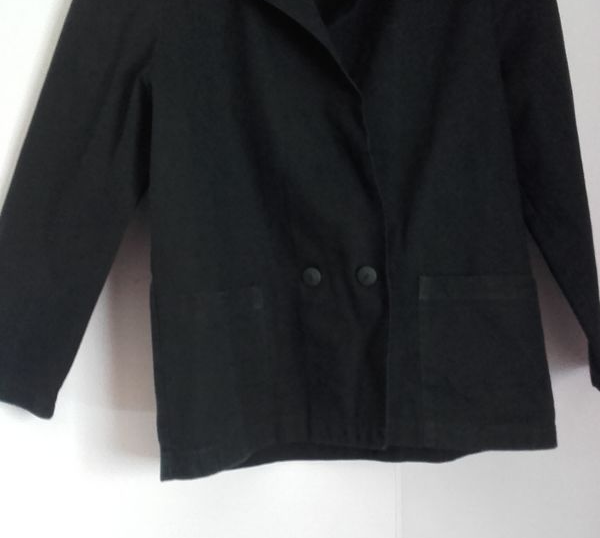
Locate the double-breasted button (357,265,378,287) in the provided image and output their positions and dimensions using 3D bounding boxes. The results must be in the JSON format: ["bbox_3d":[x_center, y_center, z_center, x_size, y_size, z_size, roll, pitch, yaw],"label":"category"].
[{"bbox_3d":[0.080,0.009,0.985,0.024,0.024,0.008,0,0,-6],"label":"double-breasted button"}]

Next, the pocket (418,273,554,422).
[{"bbox_3d":[0.224,0.096,1.005,0.157,0.178,0.020,-2,0,-7],"label":"pocket"}]

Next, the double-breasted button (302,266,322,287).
[{"bbox_3d":[0.015,0.009,0.980,0.023,0.023,0.008,0,0,-6],"label":"double-breasted button"}]

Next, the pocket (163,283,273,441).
[{"bbox_3d":[-0.098,0.110,0.965,0.138,0.178,0.022,-4,0,-12],"label":"pocket"}]

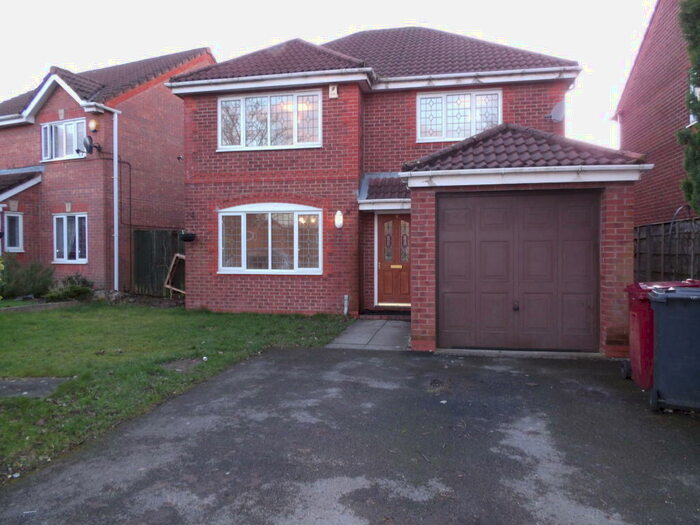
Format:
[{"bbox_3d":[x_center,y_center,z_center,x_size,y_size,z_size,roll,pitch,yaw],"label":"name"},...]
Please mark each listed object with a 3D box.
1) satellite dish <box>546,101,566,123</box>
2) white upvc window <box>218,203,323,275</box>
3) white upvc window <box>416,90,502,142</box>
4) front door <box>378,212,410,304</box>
[{"bbox_3d":[4.056,-2.969,9.546,0.320,0.410,0.420,0,1,-22],"label":"satellite dish"},{"bbox_3d":[-1.704,-0.504,10.324,2.340,1.510,0.100,0,1,11],"label":"white upvc window"},{"bbox_3d":[2.283,-3.049,10.169,1.750,1.050,0.100,0,1,11],"label":"white upvc window"},{"bbox_3d":[1.020,-0.056,10.466,0.830,1.980,0.080,0,1,11],"label":"front door"}]

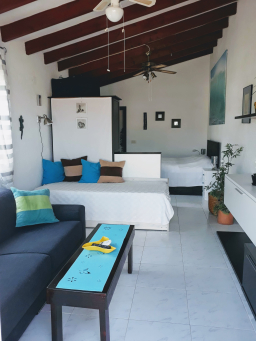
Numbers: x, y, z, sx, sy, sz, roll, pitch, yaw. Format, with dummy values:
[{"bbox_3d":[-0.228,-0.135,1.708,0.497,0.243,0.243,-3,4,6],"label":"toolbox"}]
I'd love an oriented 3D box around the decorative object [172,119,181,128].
[{"bbox_3d":[1.351,-1.303,7.440,0.260,0.255,0.035,1,9,9],"label":"decorative object"}]

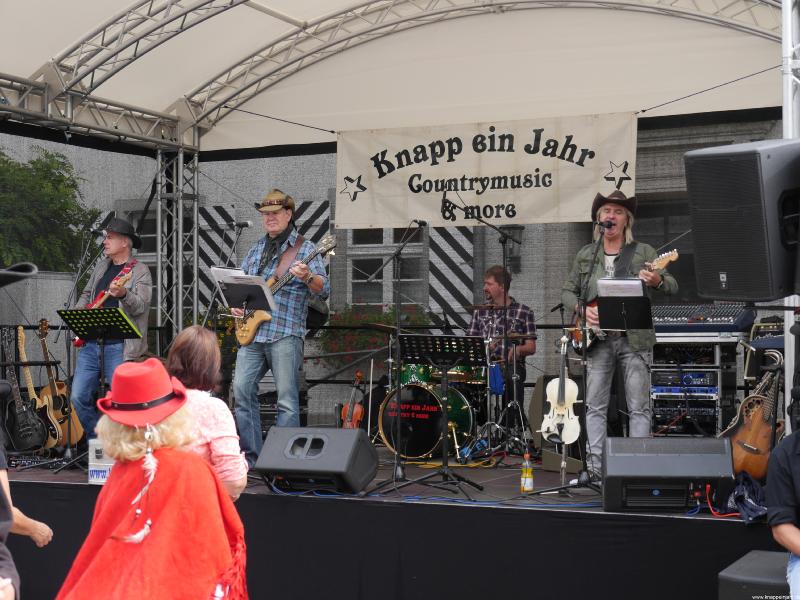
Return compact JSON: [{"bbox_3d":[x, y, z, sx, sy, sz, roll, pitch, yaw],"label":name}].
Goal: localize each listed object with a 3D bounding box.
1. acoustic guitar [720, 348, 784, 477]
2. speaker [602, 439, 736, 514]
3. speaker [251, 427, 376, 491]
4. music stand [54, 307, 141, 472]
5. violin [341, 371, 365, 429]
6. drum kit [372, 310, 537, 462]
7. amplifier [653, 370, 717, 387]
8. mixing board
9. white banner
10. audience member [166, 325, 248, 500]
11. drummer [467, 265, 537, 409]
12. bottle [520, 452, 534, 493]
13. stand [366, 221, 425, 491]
[{"bbox_3d":[2.270,0.620,9.200,0.130,1.030,0.400,24,-16,-37],"label":"acoustic guitar"},{"bbox_3d":[1.403,0.917,7.860,0.670,0.360,0.520,0,-1,4],"label":"speaker"},{"bbox_3d":[-0.500,0.942,8.755,0.640,0.360,0.430,-1,-2,28],"label":"speaker"},{"bbox_3d":[-2.020,0.609,10.030,0.500,1.120,0.470,-2,-2,42],"label":"music stand"},{"bbox_3d":[-0.334,0.770,10.400,0.210,0.590,0.090,-1,-22,28],"label":"violin"},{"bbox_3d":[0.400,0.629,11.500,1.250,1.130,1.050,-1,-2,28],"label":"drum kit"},{"bbox_3d":[2.040,0.540,10.280,0.483,0.090,0.380,-1,-2,28],"label":"amplifier"},{"bbox_3d":[2.070,0.126,10.270,0.780,0.200,0.500,-1,-2,28],"label":"mixing board"},{"bbox_3d":[0.673,-1.072,12.560,2.800,0.880,0.040,-1,-2,28],"label":"white banner"},{"bbox_3d":[-0.794,0.926,5.800,0.480,1.660,0.330,0,-2,9],"label":"audience member"},{"bbox_3d":[0.730,0.472,10.800,0.600,1.400,0.720,-1,-2,18],"label":"drummer"},{"bbox_3d":[0.742,1.004,8.610,0.070,0.230,0.070,-1,-2,28],"label":"bottle"},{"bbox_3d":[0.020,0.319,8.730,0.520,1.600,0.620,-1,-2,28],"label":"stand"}]

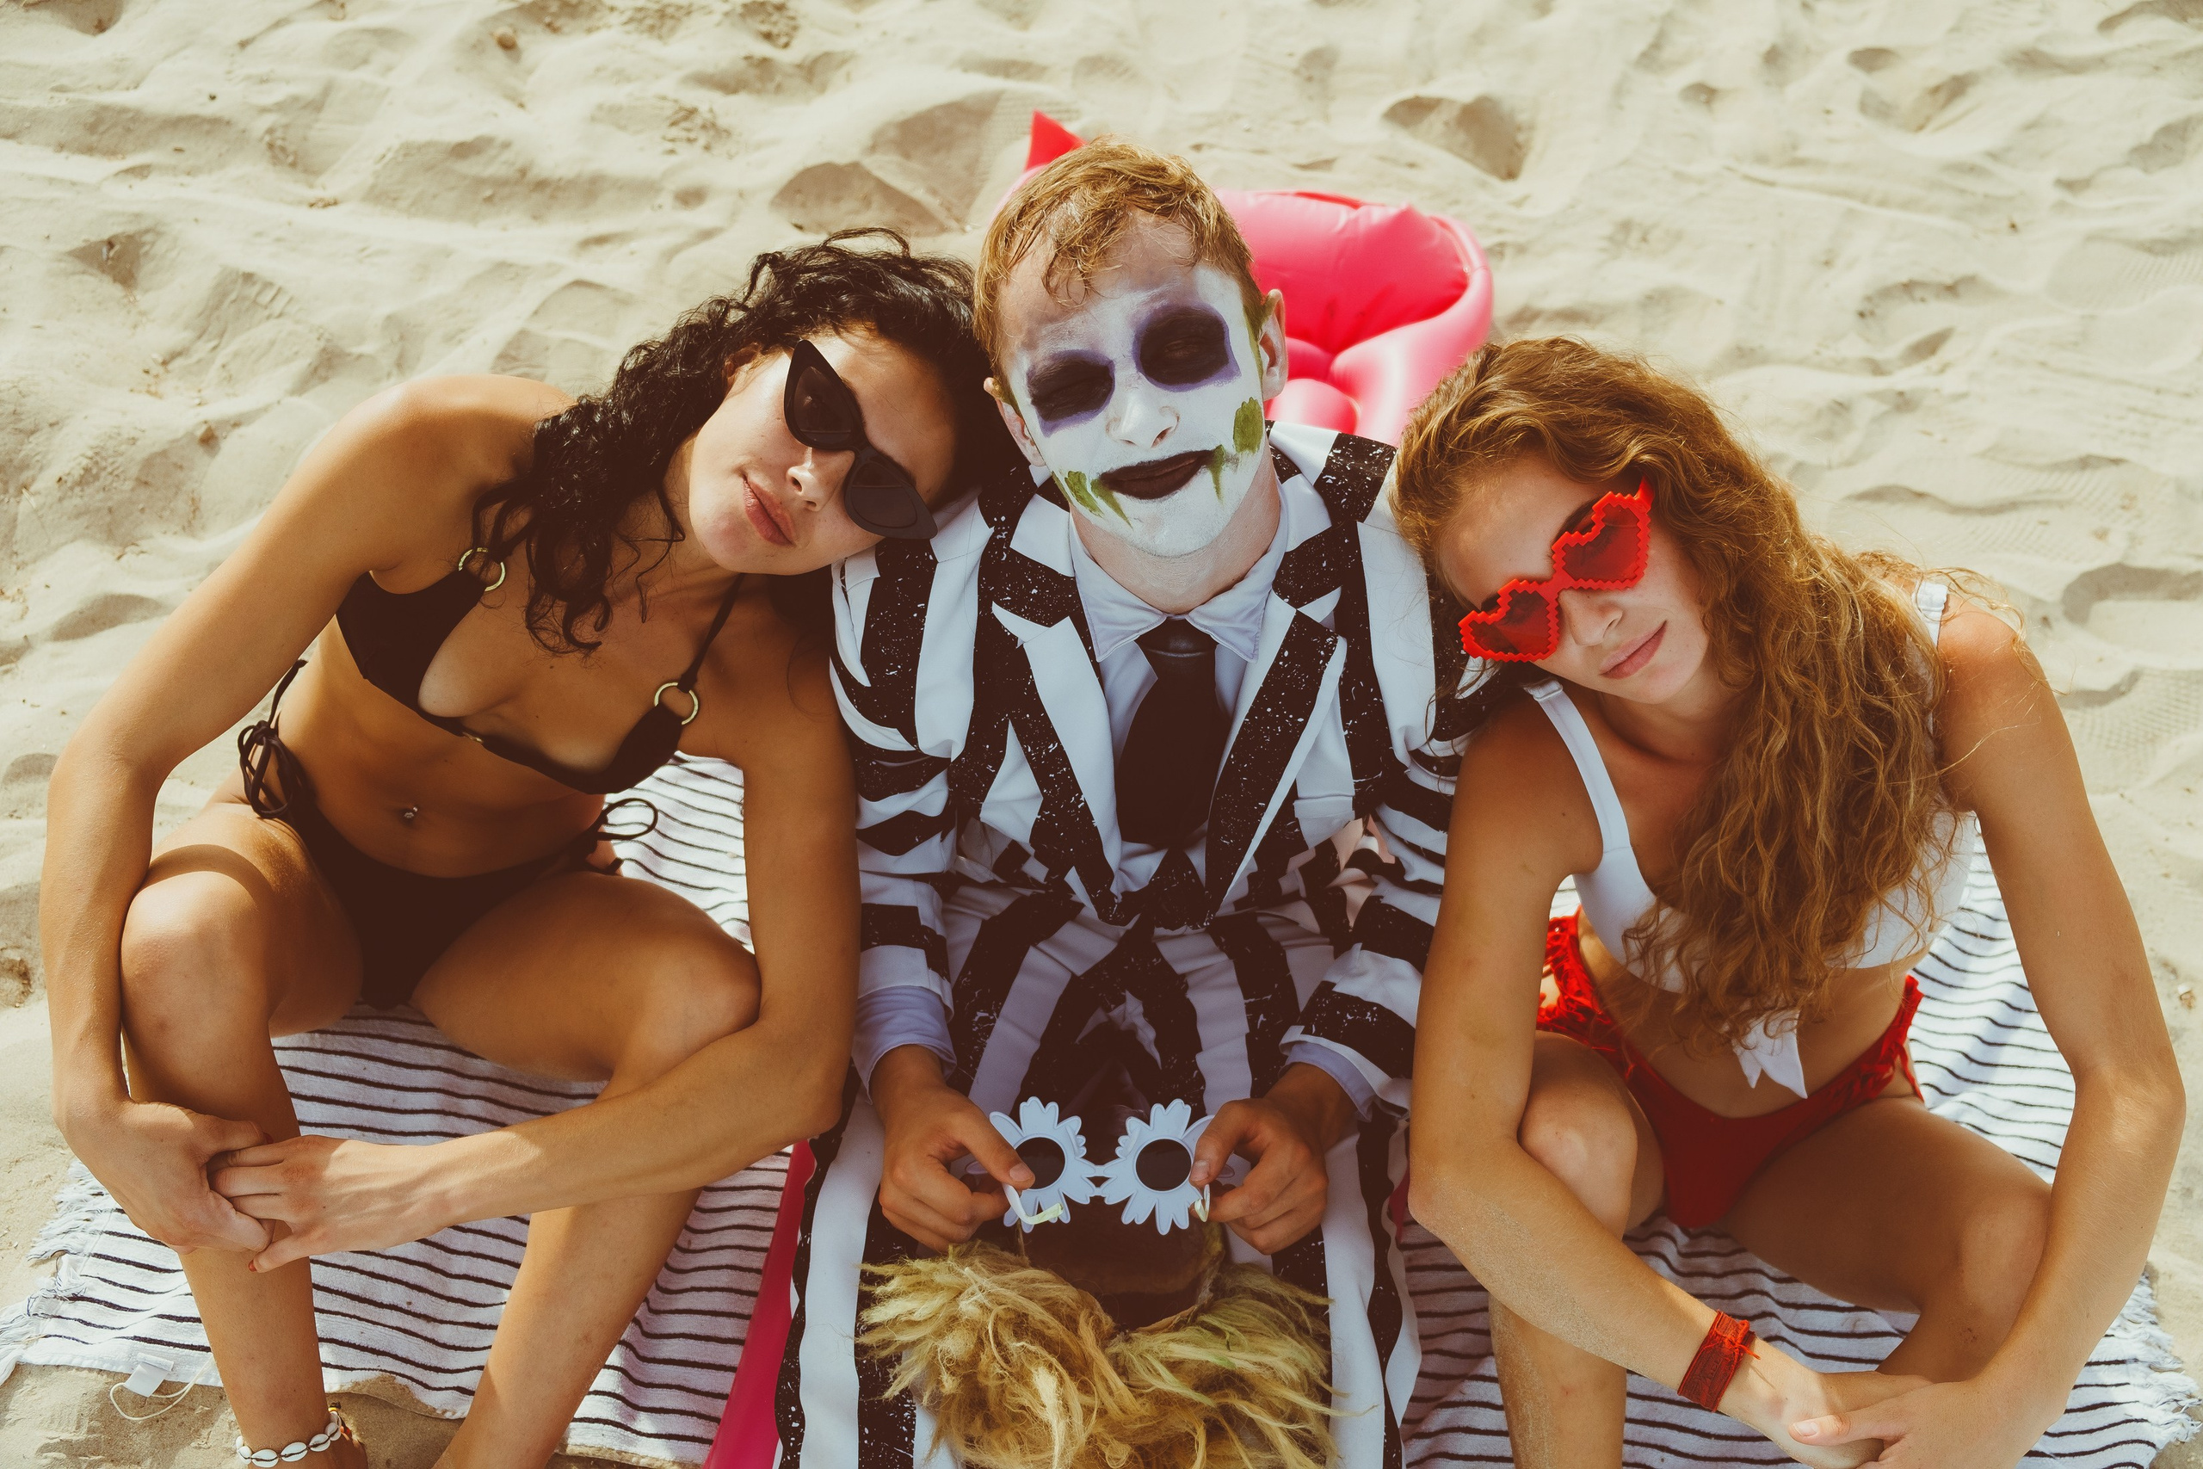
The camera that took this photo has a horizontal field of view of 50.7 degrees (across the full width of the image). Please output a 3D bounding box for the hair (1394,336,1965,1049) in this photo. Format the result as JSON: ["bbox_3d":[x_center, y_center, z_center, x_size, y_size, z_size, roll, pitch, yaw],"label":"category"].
[{"bbox_3d":[0.383,-0.034,1.510,0.270,0.460,0.250,-15,24,28],"label":"hair"}]

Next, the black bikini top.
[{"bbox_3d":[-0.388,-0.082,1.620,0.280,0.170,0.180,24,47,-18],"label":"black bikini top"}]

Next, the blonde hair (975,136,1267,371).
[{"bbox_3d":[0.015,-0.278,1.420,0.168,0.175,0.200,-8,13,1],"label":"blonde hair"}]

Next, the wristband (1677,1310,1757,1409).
[{"bbox_3d":[0.385,0.392,1.455,0.026,0.060,0.048,29,14,16],"label":"wristband"}]

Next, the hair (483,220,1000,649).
[{"bbox_3d":[-0.230,-0.191,1.500,0.320,0.210,0.220,-42,19,12],"label":"hair"}]

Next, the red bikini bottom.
[{"bbox_3d":[0.486,0.230,1.820,0.305,0.185,0.210,7,42,7],"label":"red bikini bottom"}]

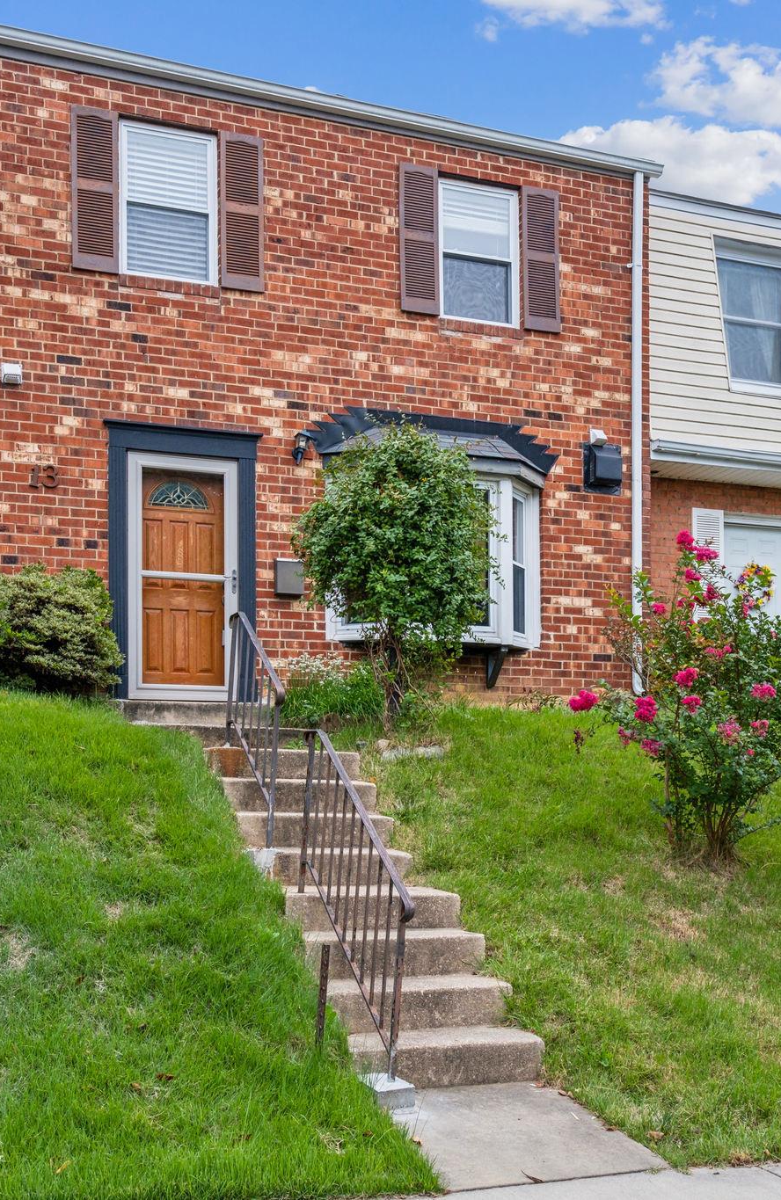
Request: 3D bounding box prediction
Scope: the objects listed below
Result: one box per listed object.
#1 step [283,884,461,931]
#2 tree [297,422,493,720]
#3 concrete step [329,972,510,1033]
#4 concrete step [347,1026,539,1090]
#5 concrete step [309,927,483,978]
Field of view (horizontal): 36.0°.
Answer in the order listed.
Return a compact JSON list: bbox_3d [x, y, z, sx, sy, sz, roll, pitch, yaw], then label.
[{"bbox_3d":[-0.178,1.690,6.519,0.940,0.190,0.660,2,-4,-19],"label":"step"},{"bbox_3d":[0.016,-0.194,9.200,1.450,2.280,1.400,0,-4,0],"label":"tree"},{"bbox_3d":[0.081,1.951,5.745,0.940,0.190,0.360,2,-4,-19],"label":"concrete step"},{"bbox_3d":[0.190,2.102,5.421,0.940,0.190,0.360,2,-4,-19],"label":"concrete step"},{"bbox_3d":[-0.026,1.794,6.067,0.940,0.190,0.360,2,-4,-19],"label":"concrete step"}]

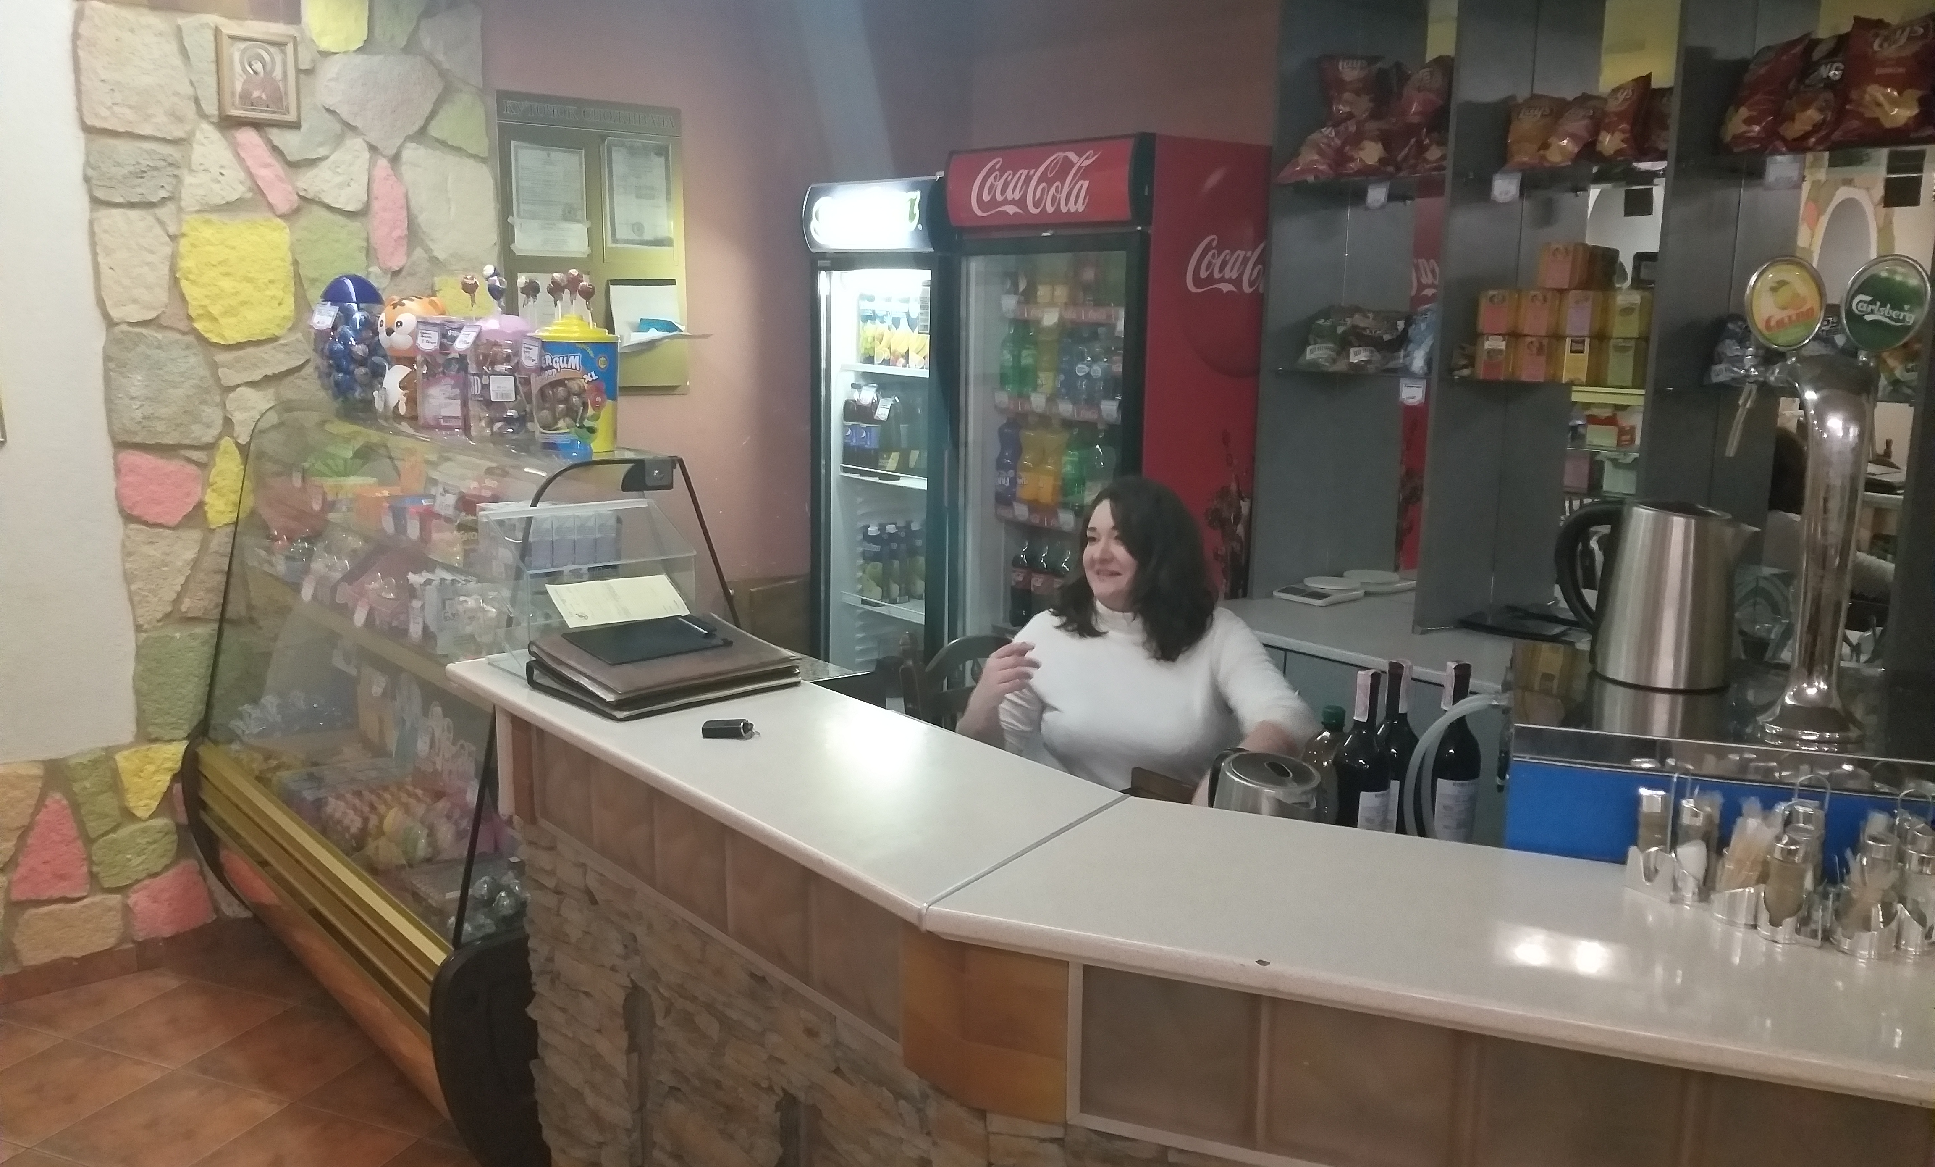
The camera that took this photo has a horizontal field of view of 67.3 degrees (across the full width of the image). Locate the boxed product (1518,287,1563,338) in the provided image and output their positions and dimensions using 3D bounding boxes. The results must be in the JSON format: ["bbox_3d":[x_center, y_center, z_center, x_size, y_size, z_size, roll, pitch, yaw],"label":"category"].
[{"bbox_3d":[1.271,-0.595,3.198,0.075,0.096,0.093,-9,14,-42],"label":"boxed product"}]

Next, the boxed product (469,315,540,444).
[{"bbox_3d":[-0.958,-0.417,2.966,0.135,0.250,0.125,10,14,41],"label":"boxed product"}]

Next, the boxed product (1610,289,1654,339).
[{"bbox_3d":[1.400,-0.569,3.062,0.075,0.097,0.080,-10,15,-43],"label":"boxed product"}]

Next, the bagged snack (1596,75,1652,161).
[{"bbox_3d":[1.366,-0.969,3.029,0.060,0.180,0.135,11,2,-41],"label":"bagged snack"}]

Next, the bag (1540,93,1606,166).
[{"bbox_3d":[1.291,-0.968,3.107,0.120,0.160,0.060,32,11,37],"label":"bag"}]

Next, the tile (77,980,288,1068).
[{"bbox_3d":[-1.808,1.019,3.368,0.330,0.010,0.330,5,11,21],"label":"tile"}]

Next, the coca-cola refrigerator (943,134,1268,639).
[{"bbox_3d":[0.433,-0.085,3.924,0.680,2.063,0.690,-9,15,-41],"label":"coca-cola refrigerator"}]

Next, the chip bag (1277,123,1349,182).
[{"bbox_3d":[0.869,-1.061,3.572,0.140,0.175,0.050,15,-25,38],"label":"chip bag"}]

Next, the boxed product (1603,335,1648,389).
[{"bbox_3d":[1.401,-0.466,3.067,0.075,0.096,0.093,-9,14,-42],"label":"boxed product"}]

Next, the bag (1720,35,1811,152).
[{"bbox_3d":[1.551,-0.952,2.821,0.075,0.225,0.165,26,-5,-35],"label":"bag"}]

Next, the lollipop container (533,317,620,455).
[{"bbox_3d":[-0.749,-0.379,2.780,0.160,0.265,0.150,2,11,5],"label":"lollipop container"}]

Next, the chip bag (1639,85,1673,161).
[{"bbox_3d":[1.442,-0.958,3.036,0.135,0.165,0.050,10,14,41],"label":"chip bag"}]

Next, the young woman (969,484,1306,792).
[{"bbox_3d":[0.275,0.521,2.560,0.560,1.396,0.600,4,11,14],"label":"young woman"}]

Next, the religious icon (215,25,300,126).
[{"bbox_3d":[-1.692,-1.211,3.469,0.172,0.210,0.030,-7,13,-37],"label":"religious icon"}]

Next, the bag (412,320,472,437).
[{"bbox_3d":[-1.157,-0.461,3.200,0.120,0.250,0.110,2,11,5],"label":"bag"}]

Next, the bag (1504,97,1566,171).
[{"bbox_3d":[1.244,-0.992,3.185,0.135,0.170,0.050,12,3,39],"label":"bag"}]

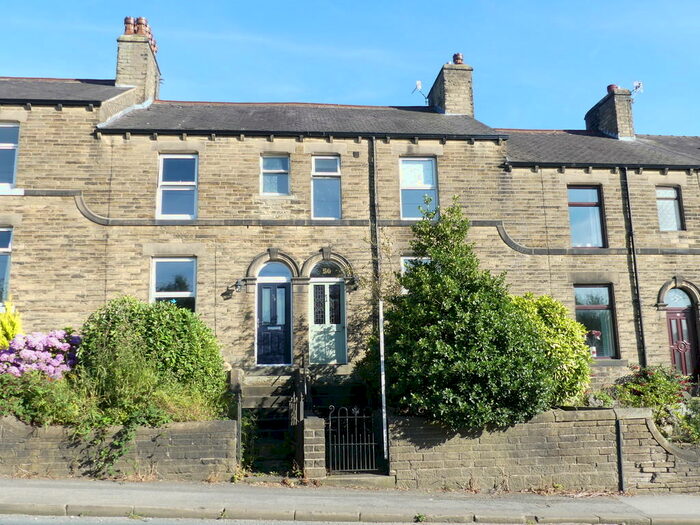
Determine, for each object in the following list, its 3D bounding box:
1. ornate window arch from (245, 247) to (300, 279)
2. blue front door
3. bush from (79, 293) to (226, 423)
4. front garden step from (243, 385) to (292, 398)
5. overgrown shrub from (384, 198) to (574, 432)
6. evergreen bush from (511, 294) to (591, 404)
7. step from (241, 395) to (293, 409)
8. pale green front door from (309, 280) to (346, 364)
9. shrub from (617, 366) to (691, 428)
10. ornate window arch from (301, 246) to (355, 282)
[{"bbox_3d":[-1.896,-0.001,14.908,1.351,0.758,0.200,0,-11,-5],"label":"ornate window arch"},{"bbox_3d":[-1.840,1.479,14.834,0.860,1.986,0.080,0,-11,-5],"label":"blue front door"},{"bbox_3d":[-3.466,1.719,10.818,2.494,2.185,2.300,0,-11,-5],"label":"bush"},{"bbox_3d":[-1.787,2.819,13.229,1.151,0.229,0.350,0,-11,-5],"label":"front garden step"},{"bbox_3d":[2.365,0.963,11.665,3.415,4.267,3.000,0,-11,-5],"label":"overgrown shrub"},{"bbox_3d":[4.027,1.859,12.555,1.640,2.371,1.800,0,-11,-5],"label":"evergreen bush"},{"bbox_3d":[-1.742,2.964,12.899,1.122,0.231,0.350,0,-11,-5],"label":"step"},{"bbox_3d":[-0.560,1.465,14.946,0.908,2.050,0.080,0,-11,-5],"label":"pale green front door"},{"bbox_3d":[6.004,2.671,12.058,1.352,1.245,1.200,0,-11,-5],"label":"shrub"},{"bbox_3d":[-0.562,0.024,15.017,1.318,0.814,0.200,0,-11,-5],"label":"ornate window arch"}]

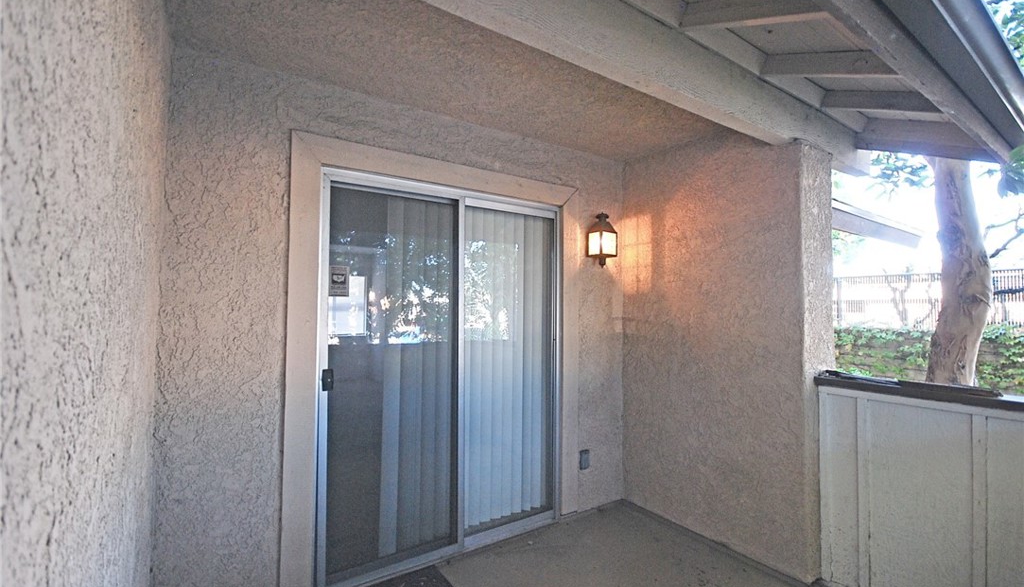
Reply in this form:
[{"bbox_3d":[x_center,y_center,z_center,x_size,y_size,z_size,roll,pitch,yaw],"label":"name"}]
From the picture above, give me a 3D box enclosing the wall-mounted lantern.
[{"bbox_3d":[0.617,-0.364,2.935,0.150,0.387,0.167,2,-3,-32],"label":"wall-mounted lantern"}]

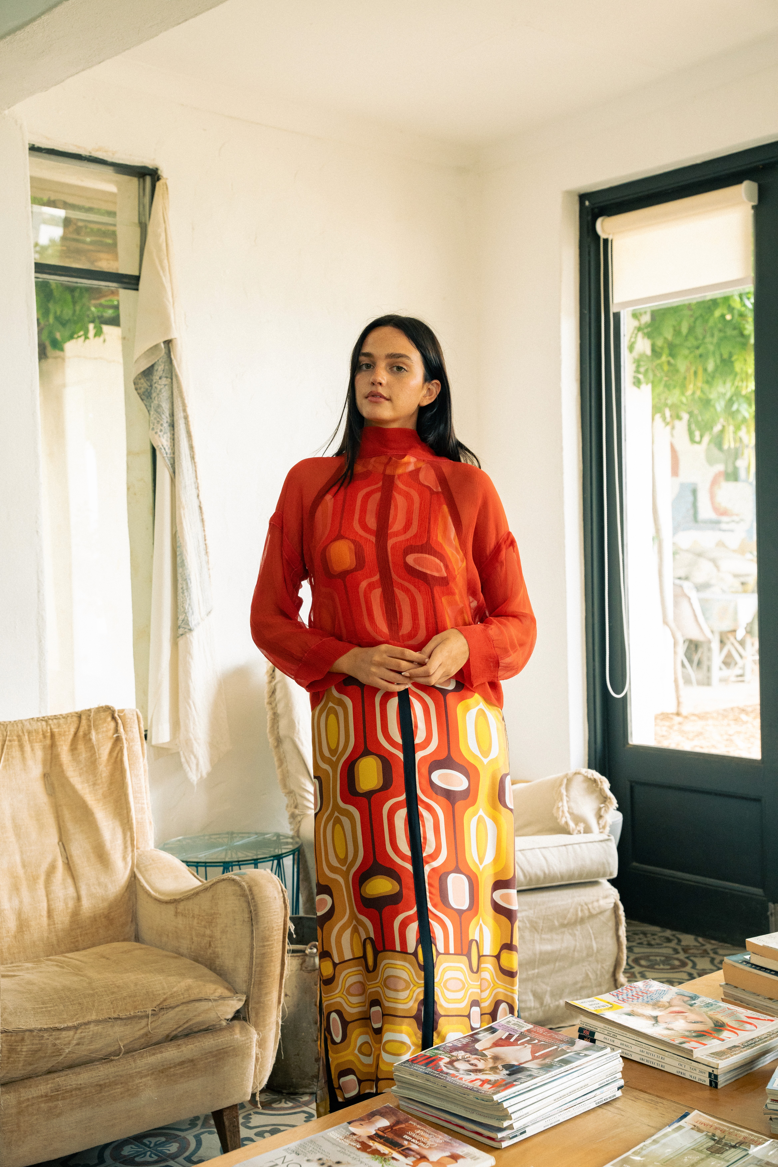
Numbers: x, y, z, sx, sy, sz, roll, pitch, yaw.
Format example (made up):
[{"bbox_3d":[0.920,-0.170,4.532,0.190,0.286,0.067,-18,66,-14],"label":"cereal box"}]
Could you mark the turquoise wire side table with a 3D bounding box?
[{"bbox_3d":[-0.472,1.038,4.106,0.440,0.487,0.440,-1,2,0],"label":"turquoise wire side table"}]

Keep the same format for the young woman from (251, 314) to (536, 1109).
[{"bbox_3d":[0.016,0.403,2.594,0.540,1.814,0.360,-1,2,4],"label":"young woman"}]

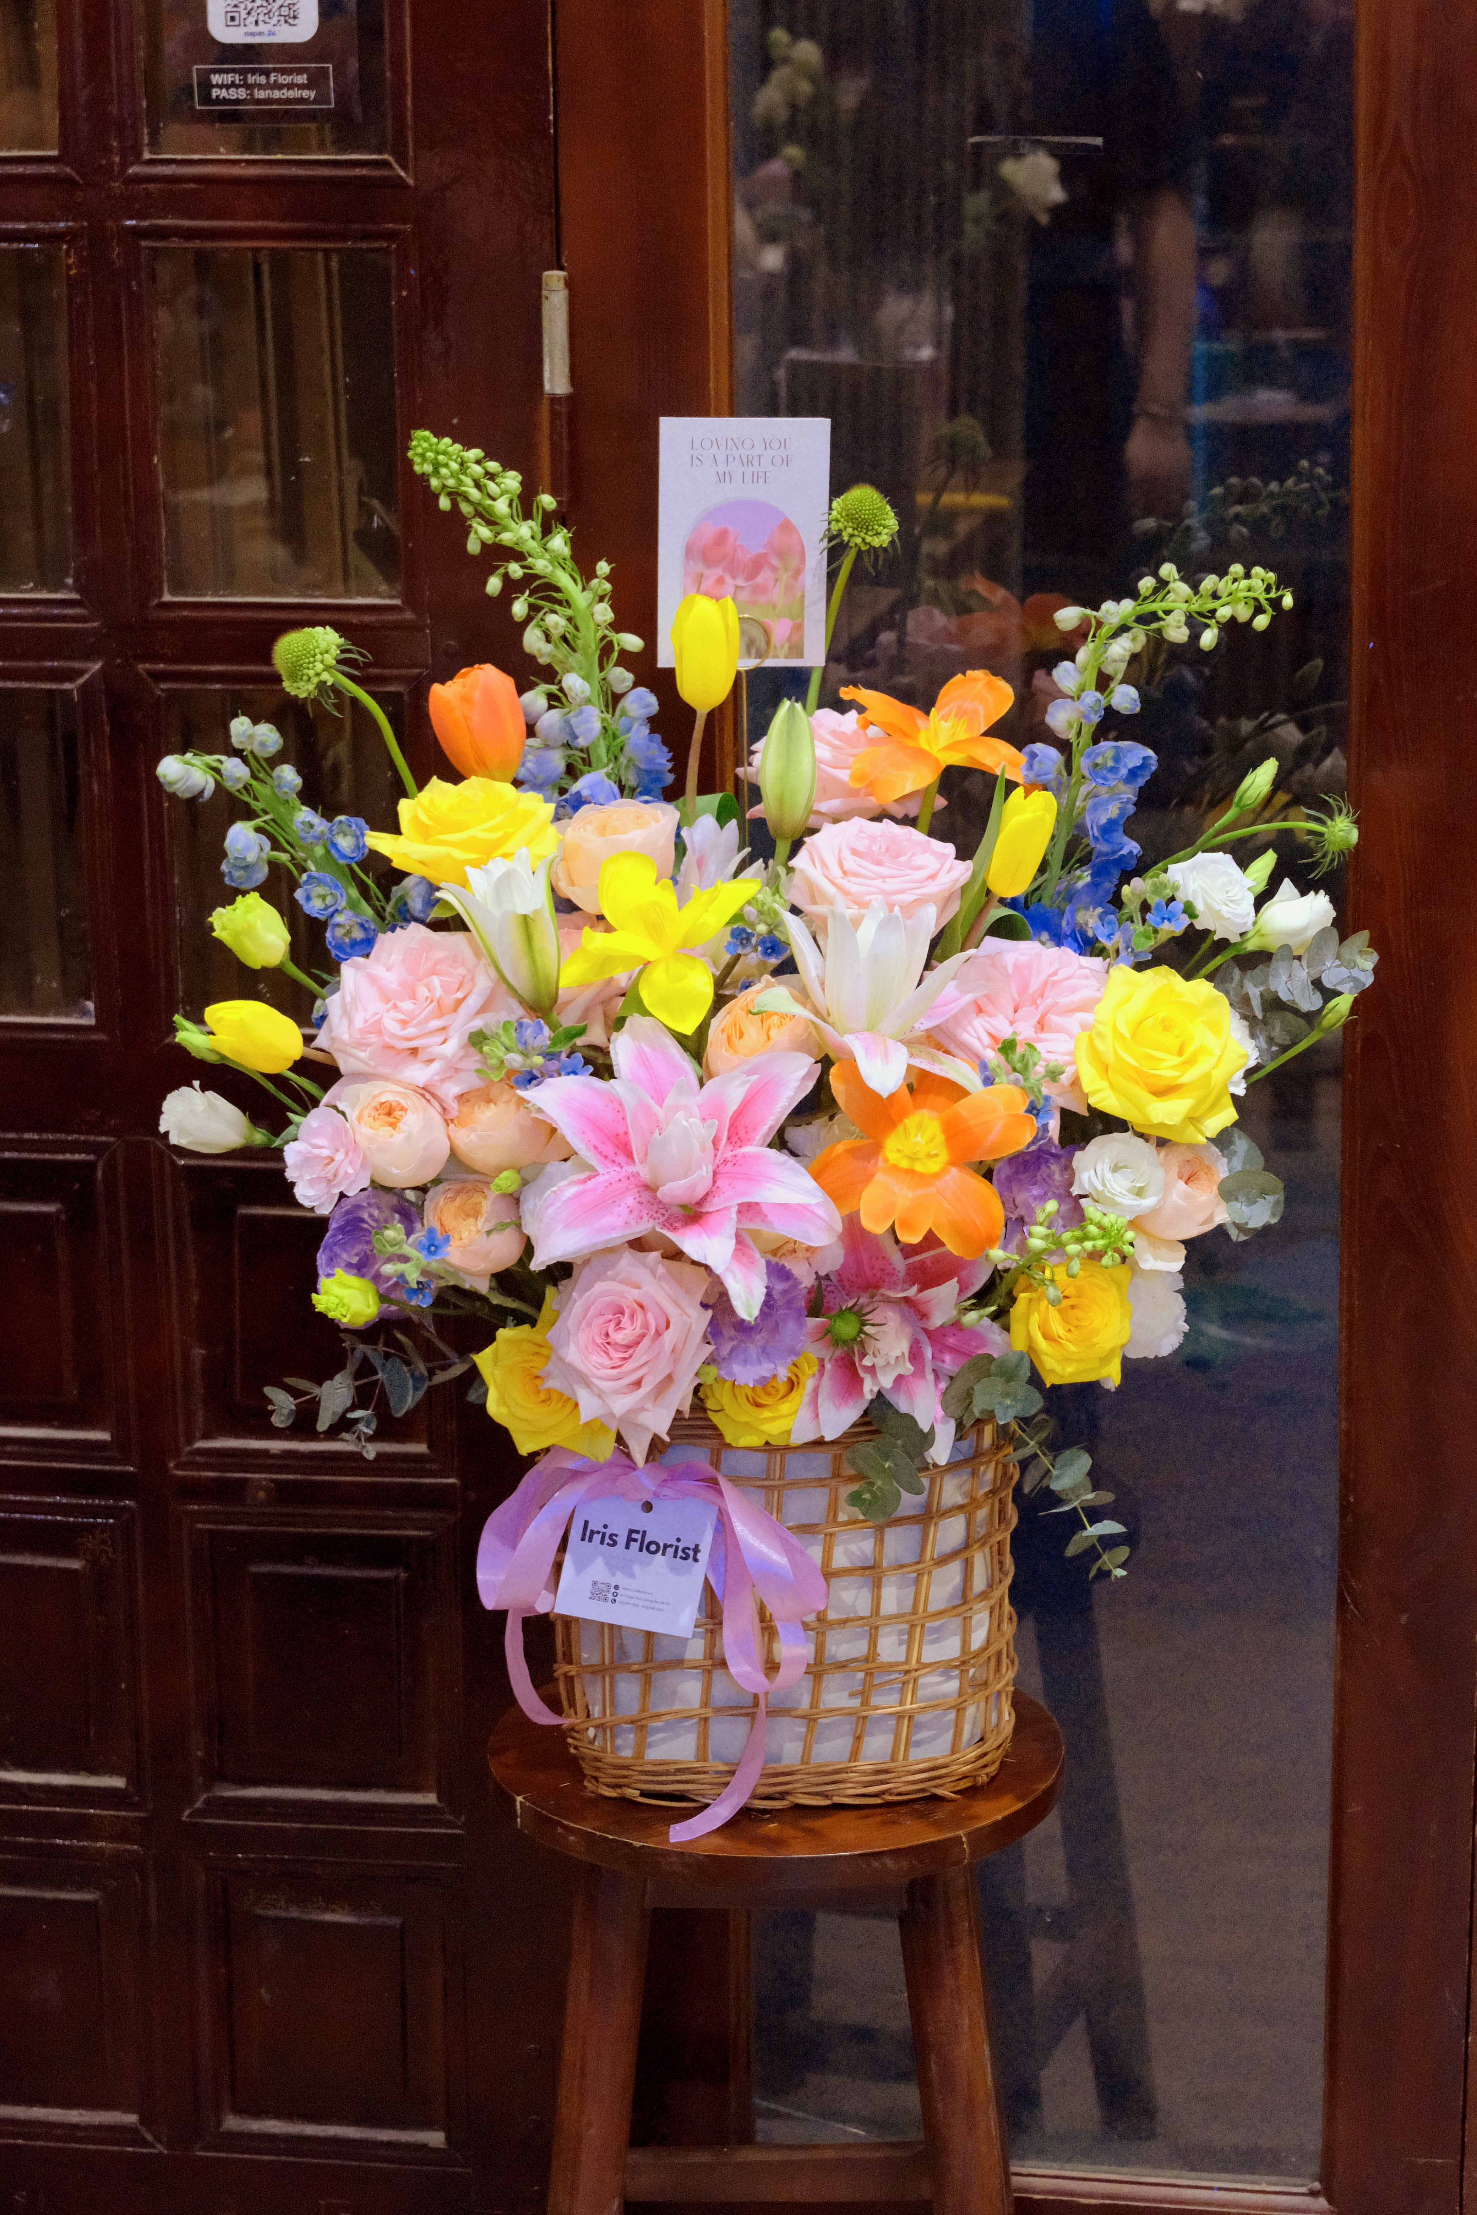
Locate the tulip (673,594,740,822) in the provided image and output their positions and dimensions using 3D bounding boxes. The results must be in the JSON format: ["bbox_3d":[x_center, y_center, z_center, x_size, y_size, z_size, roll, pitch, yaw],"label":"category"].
[{"bbox_3d":[-0.018,-0.215,2.480,0.037,0.121,0.037,4,13,0],"label":"tulip"}]

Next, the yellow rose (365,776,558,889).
[{"bbox_3d":[-0.150,-0.148,2.492,0.105,0.058,0.100,-3,27,1],"label":"yellow rose"}]

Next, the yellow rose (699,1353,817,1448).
[{"bbox_3d":[0.011,0.160,2.560,0.067,0.064,0.050,-1,3,-2],"label":"yellow rose"}]

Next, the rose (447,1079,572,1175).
[{"bbox_3d":[-0.122,0.010,2.420,0.062,0.056,0.055,2,-30,11],"label":"rose"}]

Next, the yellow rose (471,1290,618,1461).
[{"bbox_3d":[-0.103,0.145,2.484,0.090,0.090,0.065,0,0,18],"label":"yellow rose"}]

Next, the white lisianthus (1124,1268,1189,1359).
[{"bbox_3d":[0.218,0.109,2.450,0.045,0.050,0.042,-6,3,-24],"label":"white lisianthus"}]

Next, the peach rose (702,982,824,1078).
[{"bbox_3d":[0.013,-0.039,2.450,0.062,0.060,0.055,1,-27,9],"label":"peach rose"}]

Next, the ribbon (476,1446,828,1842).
[{"bbox_3d":[-0.047,0.284,2.504,0.192,0.210,0.100,0,12,3],"label":"ribbon"}]

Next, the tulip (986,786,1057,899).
[{"bbox_3d":[0.154,-0.144,2.510,0.034,0.062,0.034,20,12,0],"label":"tulip"}]

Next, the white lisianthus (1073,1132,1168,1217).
[{"bbox_3d":[0.212,0.037,2.570,0.053,0.050,0.042,-3,-11,-10],"label":"white lisianthus"}]

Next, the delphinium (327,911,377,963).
[{"bbox_3d":[-0.211,-0.094,2.520,0.028,0.028,0.023,-6,-12,5],"label":"delphinium"}]

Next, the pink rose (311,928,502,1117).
[{"bbox_3d":[-0.176,-0.048,2.501,0.100,0.098,0.068,3,-11,15],"label":"pink rose"}]

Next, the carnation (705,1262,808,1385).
[{"bbox_3d":[0.010,0.119,2.540,0.060,0.068,0.045,-1,3,0],"label":"carnation"}]

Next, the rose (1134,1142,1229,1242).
[{"bbox_3d":[0.240,0.047,2.514,0.062,0.062,0.055,-5,-8,-22],"label":"rose"}]

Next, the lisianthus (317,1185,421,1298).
[{"bbox_3d":[-0.202,0.080,2.521,0.060,0.066,0.050,0,2,25],"label":"lisianthus"}]

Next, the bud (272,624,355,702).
[{"bbox_3d":[-0.233,-0.243,2.531,0.041,0.039,0.040,12,-1,43],"label":"bud"}]

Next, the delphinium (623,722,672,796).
[{"bbox_3d":[-0.050,-0.190,2.544,0.030,0.038,0.030,-1,53,-32],"label":"delphinium"}]

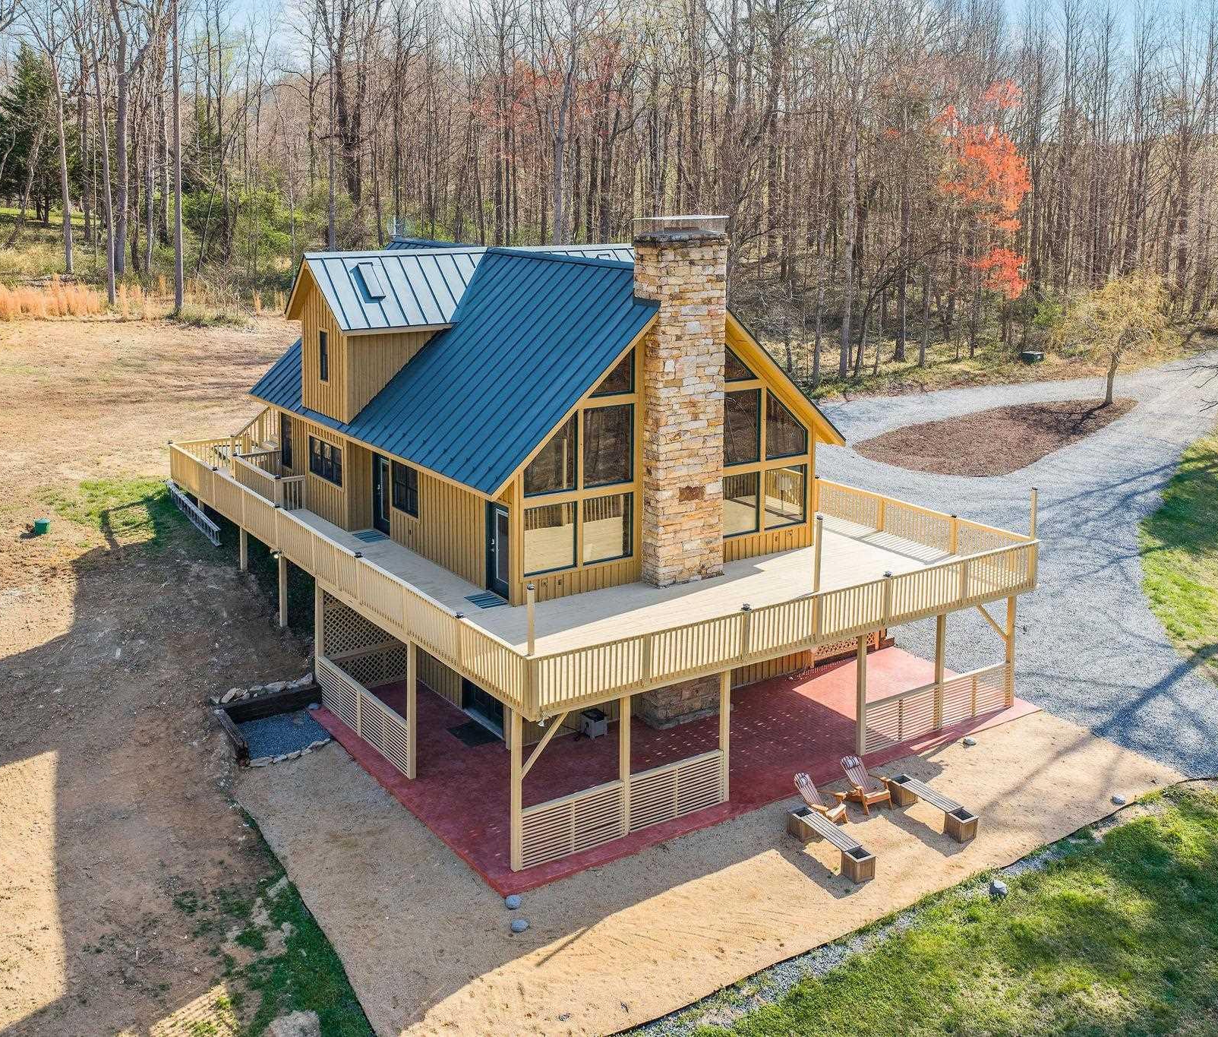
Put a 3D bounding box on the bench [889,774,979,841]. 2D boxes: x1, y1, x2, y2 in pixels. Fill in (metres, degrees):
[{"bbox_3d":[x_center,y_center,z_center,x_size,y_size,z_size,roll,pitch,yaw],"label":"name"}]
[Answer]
[{"bbox_3d":[6.514,5.818,24.376,0.430,0.470,2.080,-8,17,-29],"label":"bench"}]

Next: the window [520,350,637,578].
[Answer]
[{"bbox_3d":[-0.607,-1.250,26.249,3.000,4.800,0.140,-9,18,-33],"label":"window"}]

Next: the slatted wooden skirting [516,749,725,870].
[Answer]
[{"bbox_3d":[0.351,5.580,23.304,4.750,1.120,0.120,-9,18,-33],"label":"slatted wooden skirting"}]

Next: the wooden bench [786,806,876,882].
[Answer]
[{"bbox_3d":[4.192,6.165,22.959,0.430,0.470,2.130,-7,16,-27],"label":"wooden bench"}]

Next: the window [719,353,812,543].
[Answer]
[{"bbox_3d":[3.797,-1.942,29.189,3.000,4.750,0.140,-9,18,-33],"label":"window"}]

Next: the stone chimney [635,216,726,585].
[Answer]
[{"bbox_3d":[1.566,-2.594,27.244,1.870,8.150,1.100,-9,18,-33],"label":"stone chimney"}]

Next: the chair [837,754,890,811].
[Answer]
[{"bbox_3d":[5.295,5.457,24.808,0.730,0.930,0.850,-6,16,-24],"label":"chair"}]

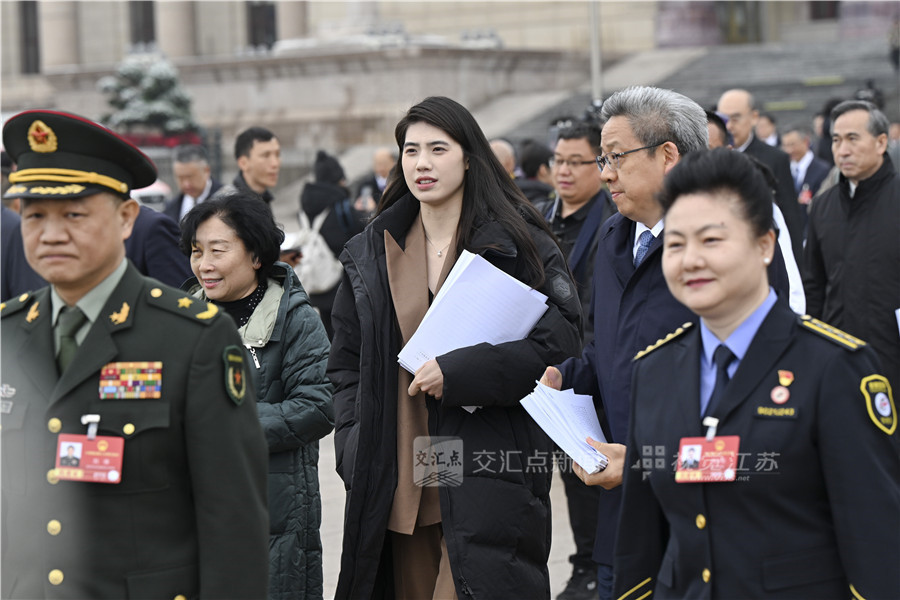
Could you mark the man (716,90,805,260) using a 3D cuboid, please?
[{"bbox_3d":[1.230,0.020,9.970,0.550,1.780,0.390,1,5,35],"label":"man"}]

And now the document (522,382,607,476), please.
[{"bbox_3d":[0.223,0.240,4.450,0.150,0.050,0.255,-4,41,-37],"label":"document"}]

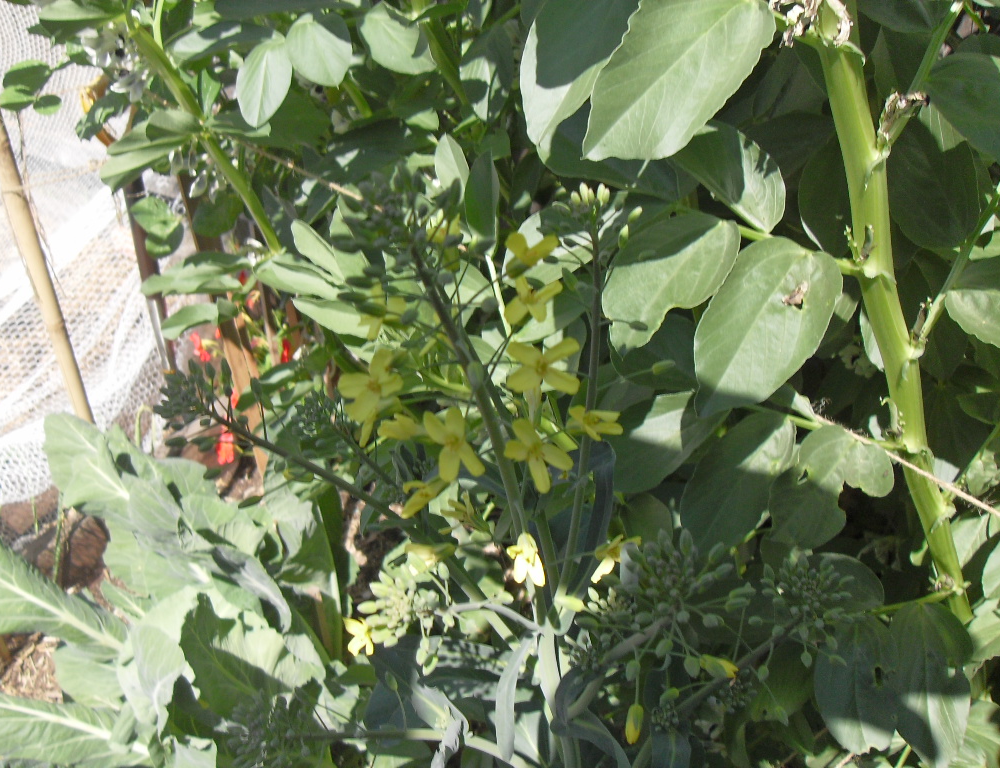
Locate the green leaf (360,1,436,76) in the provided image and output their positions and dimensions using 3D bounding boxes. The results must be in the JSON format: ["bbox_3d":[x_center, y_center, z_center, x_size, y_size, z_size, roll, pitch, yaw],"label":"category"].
[{"bbox_3d":[-0.059,-0.196,0.620,0.039,0.015,0.062,-30,65,-11],"label":"green leaf"}]

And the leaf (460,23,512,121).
[{"bbox_3d":[-0.008,-0.191,0.670,0.034,0.060,0.017,2,6,-5],"label":"leaf"}]

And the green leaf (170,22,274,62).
[{"bbox_3d":[-0.185,-0.228,0.730,0.071,0.018,0.042,-12,41,-5],"label":"green leaf"}]

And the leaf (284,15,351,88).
[{"bbox_3d":[-0.092,-0.171,0.560,0.031,0.009,0.043,-19,65,-2],"label":"leaf"}]

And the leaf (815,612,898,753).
[{"bbox_3d":[0.166,0.141,0.510,0.040,0.012,0.068,-6,66,4],"label":"leaf"}]

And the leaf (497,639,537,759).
[{"bbox_3d":[0.006,0.127,0.440,0.009,0.048,0.012,8,-9,19],"label":"leaf"}]

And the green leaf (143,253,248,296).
[{"bbox_3d":[-0.184,-0.065,0.660,0.060,0.016,0.033,-22,46,-14],"label":"green leaf"}]

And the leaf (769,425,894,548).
[{"bbox_3d":[0.151,0.047,0.500,0.050,0.067,0.016,37,9,7],"label":"leaf"}]

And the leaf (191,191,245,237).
[{"bbox_3d":[-0.206,-0.125,0.800,0.038,0.036,0.012,1,11,5],"label":"leaf"}]

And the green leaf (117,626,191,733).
[{"bbox_3d":[-0.189,0.162,0.600,0.039,0.020,0.059,-7,66,-20],"label":"green leaf"}]

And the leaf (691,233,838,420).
[{"bbox_3d":[0.120,-0.026,0.490,0.056,0.094,0.016,37,9,7],"label":"leaf"}]

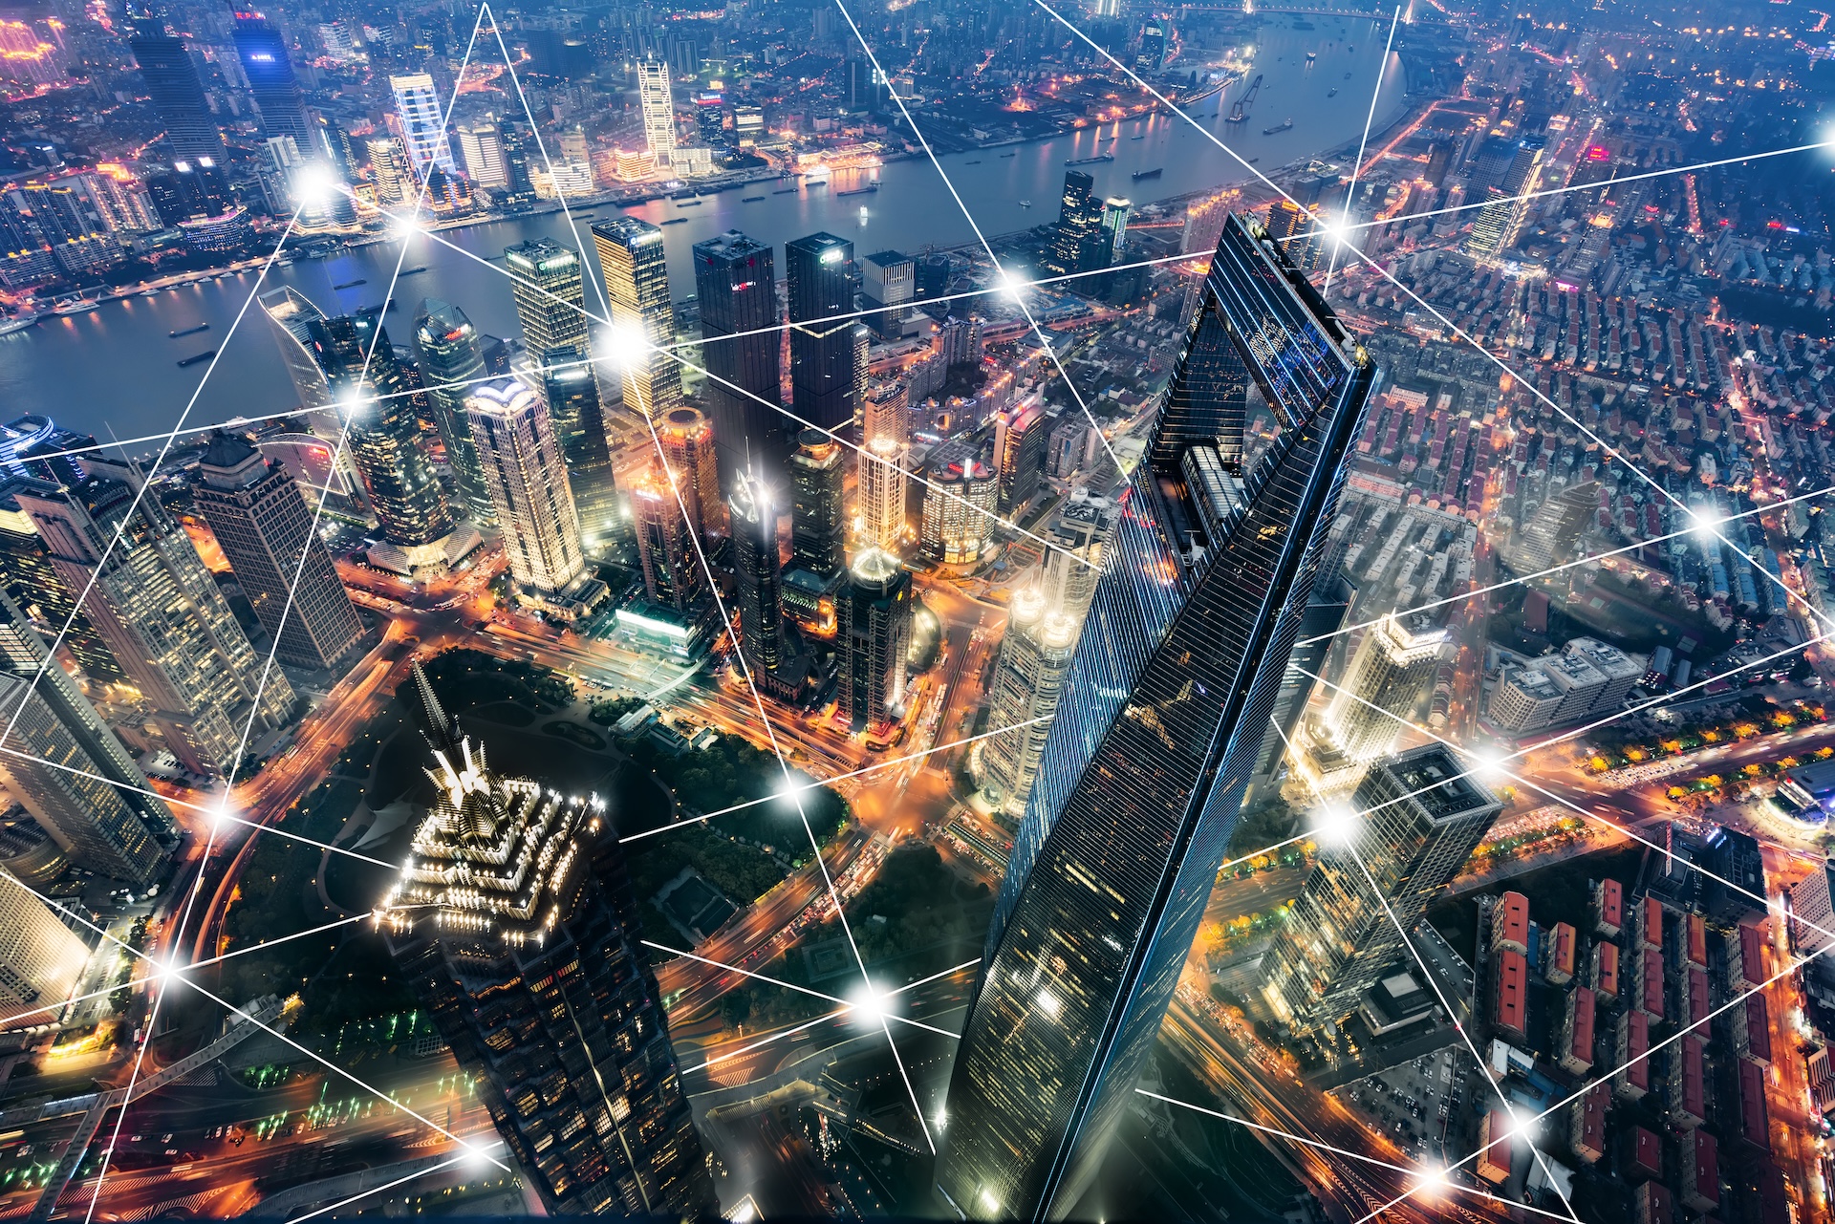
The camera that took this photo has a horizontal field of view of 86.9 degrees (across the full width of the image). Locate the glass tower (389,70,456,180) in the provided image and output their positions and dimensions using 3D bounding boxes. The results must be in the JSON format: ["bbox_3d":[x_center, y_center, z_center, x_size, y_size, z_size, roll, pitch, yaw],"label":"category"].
[{"bbox_3d":[-778.830,-763.340,1535.150,51.000,164.000,42.000,-22,48,-26],"label":"glass tower"}]

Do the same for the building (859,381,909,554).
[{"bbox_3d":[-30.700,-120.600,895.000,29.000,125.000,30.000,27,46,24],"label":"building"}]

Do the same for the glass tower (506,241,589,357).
[{"bbox_3d":[-361.170,-268.730,982.740,48.000,196.000,46.000,30,48,27],"label":"glass tower"}]

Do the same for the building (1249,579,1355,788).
[{"bbox_3d":[242.410,51.010,668.280,40.000,198.000,31.000,-5,42,-10],"label":"building"}]

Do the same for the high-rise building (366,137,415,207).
[{"bbox_3d":[-816.950,-690.360,1507.700,47.000,88.000,36.000,-18,46,-22],"label":"high-rise building"}]

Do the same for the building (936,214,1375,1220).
[{"bbox_3d":[62.030,117.700,353.540,58.000,492.000,58.000,33,49,29],"label":"building"}]

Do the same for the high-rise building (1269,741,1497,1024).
[{"bbox_3d":[249.330,160.280,538.970,42.270,202.460,38.980,-13,44,-17],"label":"high-rise building"}]

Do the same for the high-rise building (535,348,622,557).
[{"bbox_3d":[-297.870,-137.770,853.620,38.000,186.000,38.000,-18,46,-22],"label":"high-rise building"}]

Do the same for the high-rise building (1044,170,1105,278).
[{"bbox_3d":[226.630,-551.620,1385.610,42.000,144.000,46.000,28,47,25],"label":"high-rise building"}]

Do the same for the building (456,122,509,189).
[{"bbox_3d":[-709.270,-746.170,1579.310,50.000,86.000,50.000,-18,46,-23],"label":"building"}]

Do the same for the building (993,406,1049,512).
[{"bbox_3d":[98.060,-151.790,958.470,27.660,104.000,47.950,25,46,23],"label":"building"}]

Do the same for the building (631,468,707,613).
[{"bbox_3d":[-202.600,-52.200,793.900,36.100,141.000,32.400,15,43,13],"label":"building"}]

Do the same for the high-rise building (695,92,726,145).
[{"bbox_3d":[-391.100,-931.690,1829.570,42.820,82.000,26.770,-26,49,-29],"label":"high-rise building"}]

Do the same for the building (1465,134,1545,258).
[{"bbox_3d":[927.370,-654.980,1535.750,56.000,161.000,37.000,31,48,27],"label":"building"}]

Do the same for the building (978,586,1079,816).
[{"bbox_3d":[79.760,64.590,666.110,37.000,168.000,47.000,-27,50,-30],"label":"building"}]

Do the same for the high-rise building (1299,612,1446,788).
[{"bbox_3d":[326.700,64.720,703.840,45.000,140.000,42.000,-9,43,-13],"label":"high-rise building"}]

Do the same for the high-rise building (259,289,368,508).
[{"bbox_3d":[-508.420,-174.580,858.690,62.000,217.000,34.000,23,45,21],"label":"high-rise building"}]

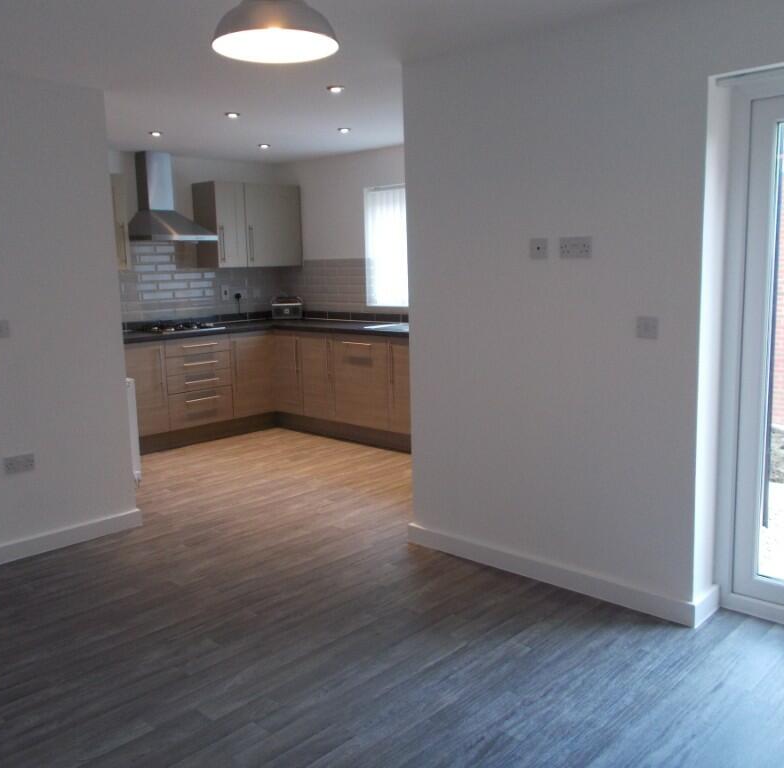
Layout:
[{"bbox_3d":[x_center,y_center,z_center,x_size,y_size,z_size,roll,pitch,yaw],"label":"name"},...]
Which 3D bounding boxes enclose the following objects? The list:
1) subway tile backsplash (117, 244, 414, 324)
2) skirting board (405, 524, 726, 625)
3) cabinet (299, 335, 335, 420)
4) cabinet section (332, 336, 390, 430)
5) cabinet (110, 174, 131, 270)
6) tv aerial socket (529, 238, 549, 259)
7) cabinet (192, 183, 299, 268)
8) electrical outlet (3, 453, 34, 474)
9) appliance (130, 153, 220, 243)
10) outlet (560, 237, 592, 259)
[{"bbox_3d":[-1.040,-0.836,6.157,1.738,0.665,1.740,7,12,42],"label":"subway tile backsplash"},{"bbox_3d":[0.718,0.822,3.567,1.480,0.092,0.240,7,12,42],"label":"skirting board"},{"bbox_3d":[-0.400,-0.084,6.480,0.395,0.720,0.575,7,12,42],"label":"cabinet"},{"bbox_3d":[-0.052,-0.057,6.287,0.605,0.728,0.570,6,12,43],"label":"cabinet section"},{"bbox_3d":[-2.249,-1.216,5.826,0.333,0.716,0.345,7,12,42],"label":"cabinet"},{"bbox_3d":[0.617,-0.566,3.231,0.086,0.086,0.012,7,13,42],"label":"tv aerial socket"},{"bbox_3d":[-1.278,-1.403,6.867,0.333,0.716,0.904,7,12,42],"label":"cabinet"},{"bbox_3d":[-1.854,0.402,3.837,0.010,0.087,0.147,7,12,42],"label":"electrical outlet"},{"bbox_3d":[-1.809,-1.497,6.148,0.500,0.712,0.600,7,12,42],"label":"appliance"},{"bbox_3d":[0.750,-0.556,3.138,0.147,0.087,0.010,7,12,42],"label":"outlet"}]

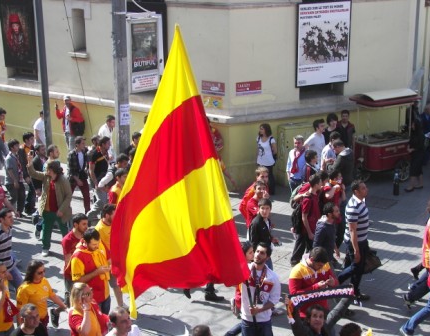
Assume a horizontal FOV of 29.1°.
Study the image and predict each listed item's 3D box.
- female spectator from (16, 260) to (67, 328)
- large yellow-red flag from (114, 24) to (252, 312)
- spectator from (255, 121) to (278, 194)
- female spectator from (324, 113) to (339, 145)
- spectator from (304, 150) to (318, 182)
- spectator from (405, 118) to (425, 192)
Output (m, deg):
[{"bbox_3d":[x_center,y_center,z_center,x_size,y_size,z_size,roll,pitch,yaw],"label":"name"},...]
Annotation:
[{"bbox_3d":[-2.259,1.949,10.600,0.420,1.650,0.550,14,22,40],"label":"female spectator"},{"bbox_3d":[-0.400,0.050,9.900,1.650,3.500,0.700,0,16,0],"label":"large yellow-red flag"},{"bbox_3d":[1.149,-0.184,18.300,0.480,1.640,0.320,12,21,36],"label":"spectator"},{"bbox_3d":[2.656,-0.437,18.800,0.480,1.660,0.340,-10,19,-29],"label":"female spectator"},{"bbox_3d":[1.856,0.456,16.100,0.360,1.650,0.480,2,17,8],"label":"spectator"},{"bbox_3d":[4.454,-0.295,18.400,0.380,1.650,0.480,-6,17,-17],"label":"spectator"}]

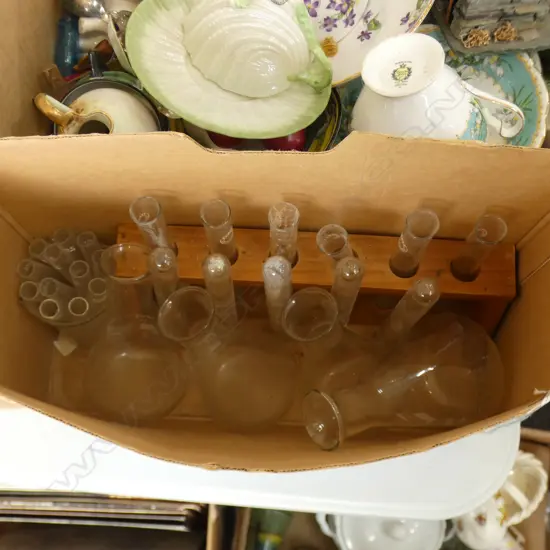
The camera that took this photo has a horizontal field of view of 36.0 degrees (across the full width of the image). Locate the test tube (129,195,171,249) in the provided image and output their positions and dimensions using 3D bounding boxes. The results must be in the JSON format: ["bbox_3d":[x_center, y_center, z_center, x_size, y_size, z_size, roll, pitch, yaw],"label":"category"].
[{"bbox_3d":[-0.076,-0.016,0.578,0.018,0.155,0.018,0,74,1],"label":"test tube"}]

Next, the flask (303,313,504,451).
[{"bbox_3d":[0.092,0.077,0.586,0.147,0.086,0.086,-16,72,-31],"label":"flask"}]

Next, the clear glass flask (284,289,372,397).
[{"bbox_3d":[0.034,0.045,0.571,0.058,0.130,0.058,0,71,12],"label":"clear glass flask"}]

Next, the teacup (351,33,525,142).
[{"bbox_3d":[0.092,-0.103,0.505,0.113,0.062,0.094,11,64,28],"label":"teacup"}]

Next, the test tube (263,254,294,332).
[{"bbox_3d":[0.002,0.017,0.552,0.017,0.150,0.017,2,72,2],"label":"test tube"}]

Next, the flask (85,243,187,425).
[{"bbox_3d":[-0.094,0.042,0.563,0.073,0.155,0.073,4,50,-3],"label":"flask"}]

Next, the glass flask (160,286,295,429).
[{"bbox_3d":[-0.031,0.056,0.554,0.070,0.160,0.070,-1,64,16],"label":"glass flask"}]

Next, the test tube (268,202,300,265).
[{"bbox_3d":[0.006,-0.010,0.554,0.018,0.158,0.018,3,73,2],"label":"test tube"}]

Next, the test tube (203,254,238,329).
[{"bbox_3d":[-0.034,0.015,0.552,0.017,0.150,0.017,3,73,0],"label":"test tube"}]

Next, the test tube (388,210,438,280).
[{"bbox_3d":[0.088,-0.008,0.573,0.018,0.155,0.018,0,74,0],"label":"test tube"}]

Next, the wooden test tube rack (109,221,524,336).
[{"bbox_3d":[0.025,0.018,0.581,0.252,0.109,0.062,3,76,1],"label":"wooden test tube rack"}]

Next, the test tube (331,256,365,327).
[{"bbox_3d":[0.046,0.016,0.562,0.018,0.150,0.018,0,73,1],"label":"test tube"}]

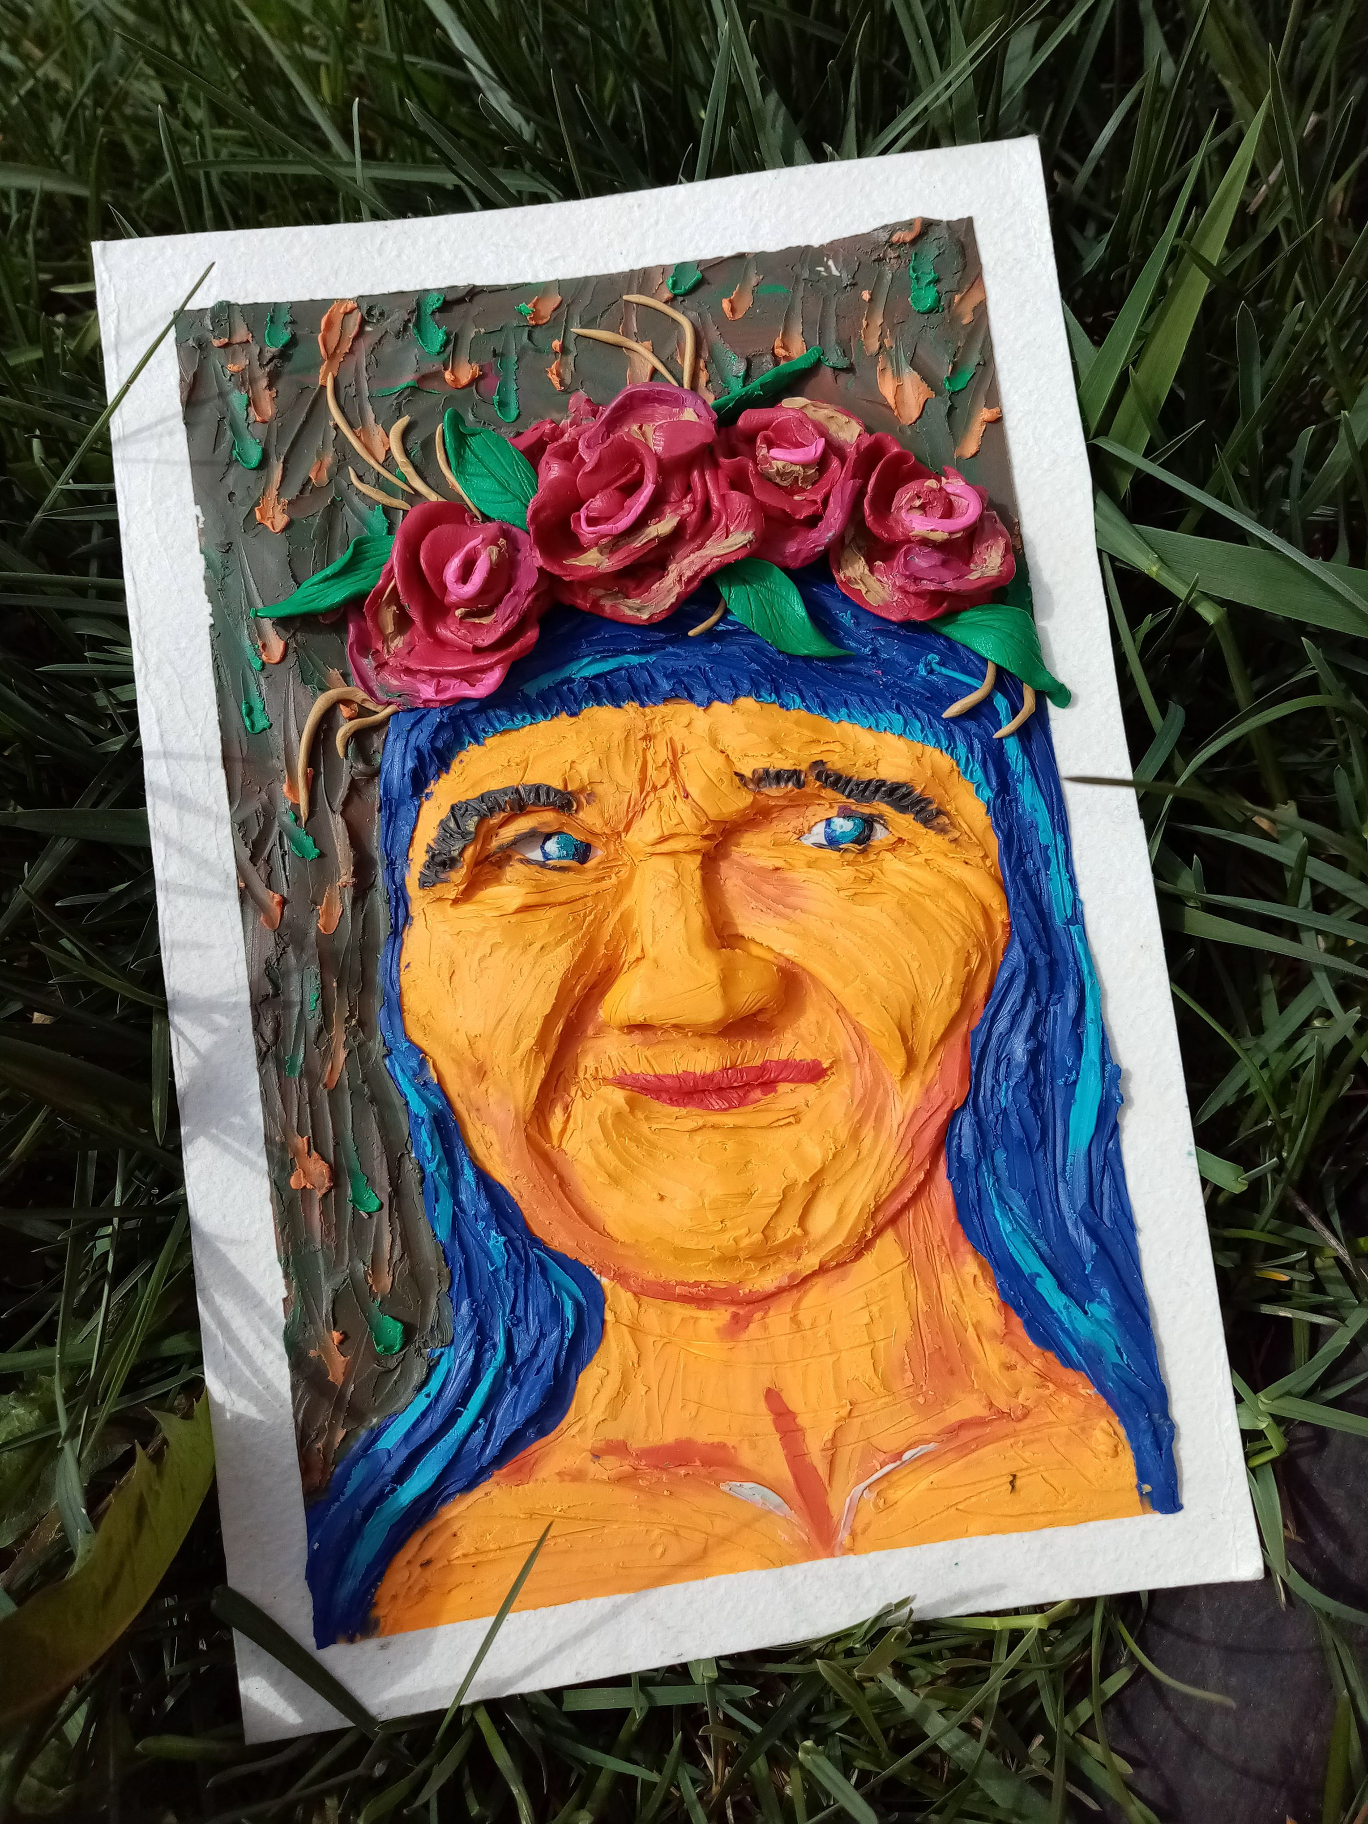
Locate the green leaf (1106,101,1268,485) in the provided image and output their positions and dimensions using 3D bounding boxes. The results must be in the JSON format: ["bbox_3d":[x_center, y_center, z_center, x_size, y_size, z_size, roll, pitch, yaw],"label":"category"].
[{"bbox_3d":[0.081,-0.098,0.218,0.007,0.002,0.062,20,96,1],"label":"green leaf"}]

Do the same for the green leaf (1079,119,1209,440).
[{"bbox_3d":[0.072,-0.099,0.215,0.005,0.002,0.049,22,96,1],"label":"green leaf"}]

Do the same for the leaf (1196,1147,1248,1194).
[{"bbox_3d":[0.081,0.039,0.208,0.008,0.002,0.004,27,83,7],"label":"leaf"}]

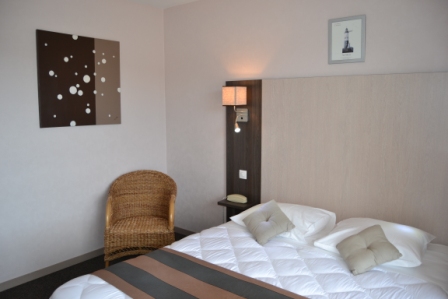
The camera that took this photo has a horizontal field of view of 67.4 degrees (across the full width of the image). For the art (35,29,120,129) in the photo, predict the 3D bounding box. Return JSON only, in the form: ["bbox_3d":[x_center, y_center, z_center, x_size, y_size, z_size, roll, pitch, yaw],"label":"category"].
[{"bbox_3d":[-1.254,-0.606,3.007,0.025,0.780,0.755,7,10,39],"label":"art"}]

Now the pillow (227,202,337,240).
[{"bbox_3d":[0.448,0.490,2.564,0.640,0.160,0.470,7,19,39],"label":"pillow"}]

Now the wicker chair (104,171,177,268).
[{"bbox_3d":[-0.760,0.652,3.203,0.610,0.810,0.580,0,8,-4],"label":"wicker chair"}]

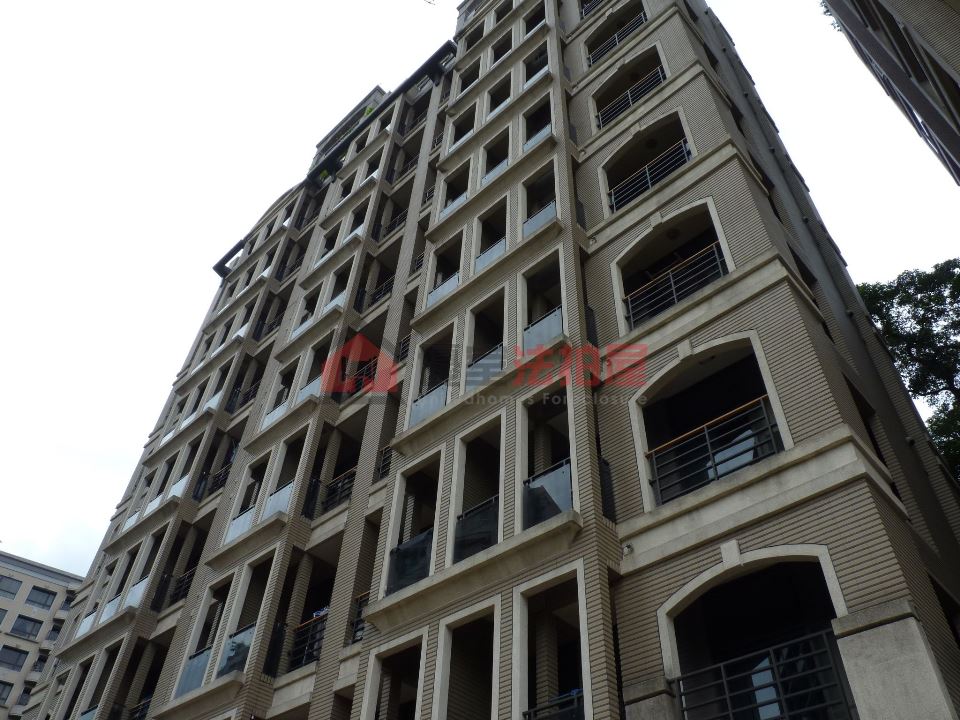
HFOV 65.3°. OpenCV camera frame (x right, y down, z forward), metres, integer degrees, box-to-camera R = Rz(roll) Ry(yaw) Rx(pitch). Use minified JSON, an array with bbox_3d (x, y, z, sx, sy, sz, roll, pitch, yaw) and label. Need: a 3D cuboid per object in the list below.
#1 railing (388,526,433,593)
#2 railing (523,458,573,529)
[{"bbox_3d":[-1.125,3.313,12.065,1.006,0.966,0.060,-33,-56,30],"label":"railing"},{"bbox_3d":[0.946,1.952,10.634,0.901,0.955,0.060,-33,-56,30],"label":"railing"}]

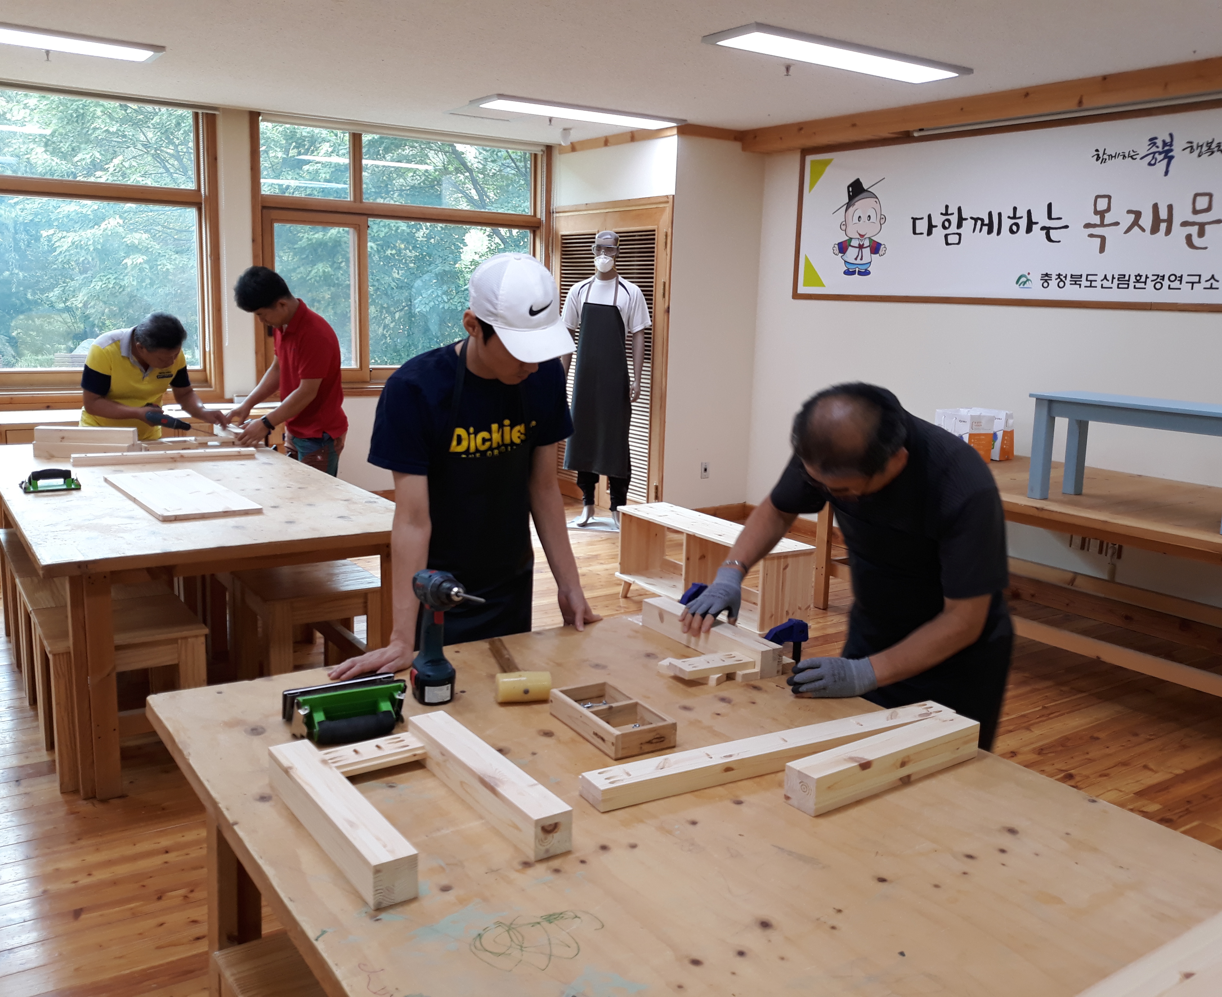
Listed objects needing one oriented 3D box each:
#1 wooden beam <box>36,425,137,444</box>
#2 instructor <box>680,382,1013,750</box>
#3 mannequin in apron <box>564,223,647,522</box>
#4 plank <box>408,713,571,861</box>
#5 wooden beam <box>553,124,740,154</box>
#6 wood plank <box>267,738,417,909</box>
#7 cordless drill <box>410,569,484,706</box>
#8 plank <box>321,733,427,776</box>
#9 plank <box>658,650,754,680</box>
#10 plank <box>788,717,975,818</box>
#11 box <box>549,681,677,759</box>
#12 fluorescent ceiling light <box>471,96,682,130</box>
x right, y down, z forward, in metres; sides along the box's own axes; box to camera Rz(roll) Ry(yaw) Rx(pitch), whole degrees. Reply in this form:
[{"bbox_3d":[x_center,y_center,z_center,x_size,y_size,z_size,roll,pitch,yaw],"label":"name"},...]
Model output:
[{"bbox_3d":[-2.316,-0.278,4.578,0.404,0.060,0.060,0,11,-10],"label":"wooden beam"},{"bbox_3d":[0.529,0.405,2.249,0.580,1.310,0.630,-3,12,-21],"label":"instructor"},{"bbox_3d":[-0.039,-0.759,6.612,0.530,1.841,0.330,7,13,27],"label":"mannequin in apron"},{"bbox_3d":[-0.194,0.427,1.579,0.060,0.061,0.402,-6,13,-35],"label":"plank"},{"bbox_3d":[0.225,-2.633,7.724,0.532,0.085,1.658,-6,14,-35],"label":"wooden beam"},{"bbox_3d":[-0.384,0.444,1.452,0.060,0.061,0.399,-6,13,-35],"label":"wood plank"},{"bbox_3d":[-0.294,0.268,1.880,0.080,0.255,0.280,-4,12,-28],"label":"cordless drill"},{"bbox_3d":[-0.391,0.417,1.671,0.171,0.019,0.062,-6,14,-35],"label":"plank"},{"bbox_3d":[0.208,0.342,2.125,0.162,0.019,0.059,-4,13,-27],"label":"plank"},{"bbox_3d":[0.454,0.430,1.702,0.401,0.062,0.061,-6,14,-35],"label":"plank"},{"bbox_3d":[0.001,0.392,1.853,0.121,0.043,0.228,-5,13,-32],"label":"box"},{"bbox_3d":[-0.181,-2.428,6.577,1.388,0.055,0.352,-6,14,-35],"label":"fluorescent ceiling light"}]

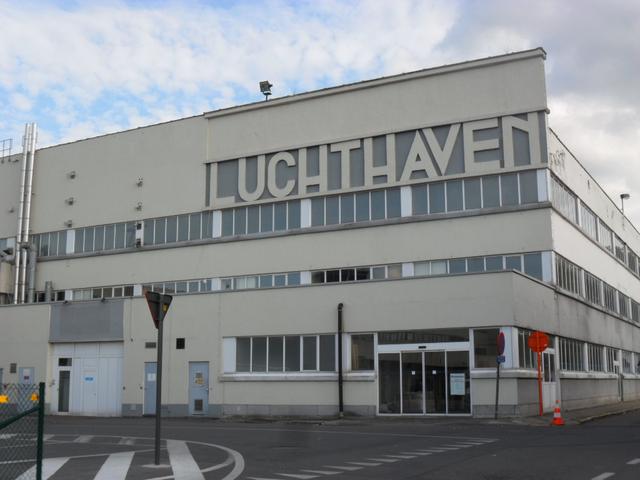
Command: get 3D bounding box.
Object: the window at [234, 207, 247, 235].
[{"bbox_3d":[-4.182,-0.967,43.288,0.714,1.438,0.100,-6,-11,28],"label":"window"}]

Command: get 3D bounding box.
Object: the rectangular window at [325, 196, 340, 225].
[{"bbox_3d":[0.660,-1.459,40.724,0.703,1.404,0.100,-6,-11,28],"label":"rectangular window"}]

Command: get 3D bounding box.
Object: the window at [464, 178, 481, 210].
[{"bbox_3d":[7.041,-2.095,37.343,0.792,1.475,0.100,-6,-11,28],"label":"window"}]

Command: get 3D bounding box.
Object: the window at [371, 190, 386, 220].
[{"bbox_3d":[2.818,-1.639,39.100,0.806,1.463,0.150,-6,-11,27],"label":"window"}]

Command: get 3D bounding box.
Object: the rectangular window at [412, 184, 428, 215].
[{"bbox_3d":[4.597,-1.832,37.234,0.802,1.415,0.100,-6,-11,28],"label":"rectangular window"}]

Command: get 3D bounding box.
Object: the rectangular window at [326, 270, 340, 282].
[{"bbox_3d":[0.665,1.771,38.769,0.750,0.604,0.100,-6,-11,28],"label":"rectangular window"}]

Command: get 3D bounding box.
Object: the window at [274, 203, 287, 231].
[{"bbox_3d":[-1.957,-1.157,40.690,0.804,1.463,0.100,-6,-11,28],"label":"window"}]

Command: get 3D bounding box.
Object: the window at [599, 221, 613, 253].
[{"bbox_3d":[16.485,-0.173,46.808,0.120,1.500,4.600,-6,-11,28],"label":"window"}]

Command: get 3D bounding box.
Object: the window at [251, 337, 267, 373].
[{"bbox_3d":[-2.652,5.006,35.539,0.829,1.508,0.120,-6,-11,30],"label":"window"}]

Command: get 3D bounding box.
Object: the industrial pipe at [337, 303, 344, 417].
[{"bbox_3d":[0.852,4.876,33.245,0.200,4.586,0.220,-6,-11,30],"label":"industrial pipe"}]

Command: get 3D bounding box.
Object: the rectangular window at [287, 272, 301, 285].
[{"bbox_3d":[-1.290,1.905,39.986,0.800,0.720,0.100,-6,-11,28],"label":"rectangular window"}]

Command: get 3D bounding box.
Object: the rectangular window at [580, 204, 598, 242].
[{"bbox_3d":[14.526,-0.970,43.928,0.100,1.495,4.994,-6,-11,28],"label":"rectangular window"}]

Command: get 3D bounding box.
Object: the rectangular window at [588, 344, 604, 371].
[{"bbox_3d":[14.018,6.038,41.179,0.100,1.327,4.869,-6,-11,28],"label":"rectangular window"}]

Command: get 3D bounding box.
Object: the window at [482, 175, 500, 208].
[{"bbox_3d":[8.202,-2.332,39.001,0.921,1.602,0.120,-6,-11,30],"label":"window"}]

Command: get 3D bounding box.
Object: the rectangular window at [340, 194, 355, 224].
[{"bbox_3d":[1.335,-1.527,39.123,0.800,1.500,0.100,-6,-11,28],"label":"rectangular window"}]

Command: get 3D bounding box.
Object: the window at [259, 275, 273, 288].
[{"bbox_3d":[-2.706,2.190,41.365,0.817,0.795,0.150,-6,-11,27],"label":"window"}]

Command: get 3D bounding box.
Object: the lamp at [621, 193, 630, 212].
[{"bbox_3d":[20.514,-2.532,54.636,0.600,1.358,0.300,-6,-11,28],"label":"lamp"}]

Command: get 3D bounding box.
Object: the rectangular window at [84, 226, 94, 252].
[{"bbox_3d":[-13.168,0.013,46.602,0.807,1.399,0.100,-6,-11,28],"label":"rectangular window"}]

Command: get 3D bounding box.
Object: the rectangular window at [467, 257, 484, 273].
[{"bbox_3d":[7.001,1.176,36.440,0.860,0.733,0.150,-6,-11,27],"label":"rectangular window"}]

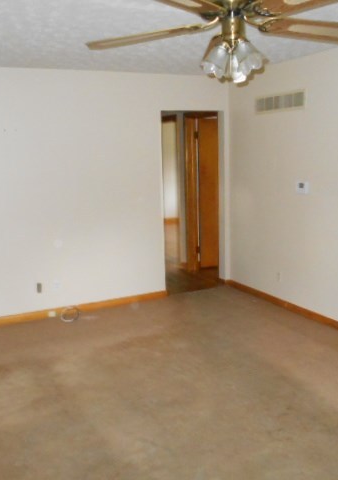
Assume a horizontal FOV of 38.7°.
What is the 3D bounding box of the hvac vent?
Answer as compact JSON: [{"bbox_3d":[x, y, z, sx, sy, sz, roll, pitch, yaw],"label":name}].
[{"bbox_3d":[1.079,-1.352,4.731,0.030,0.180,0.765,-7,11,-26],"label":"hvac vent"}]

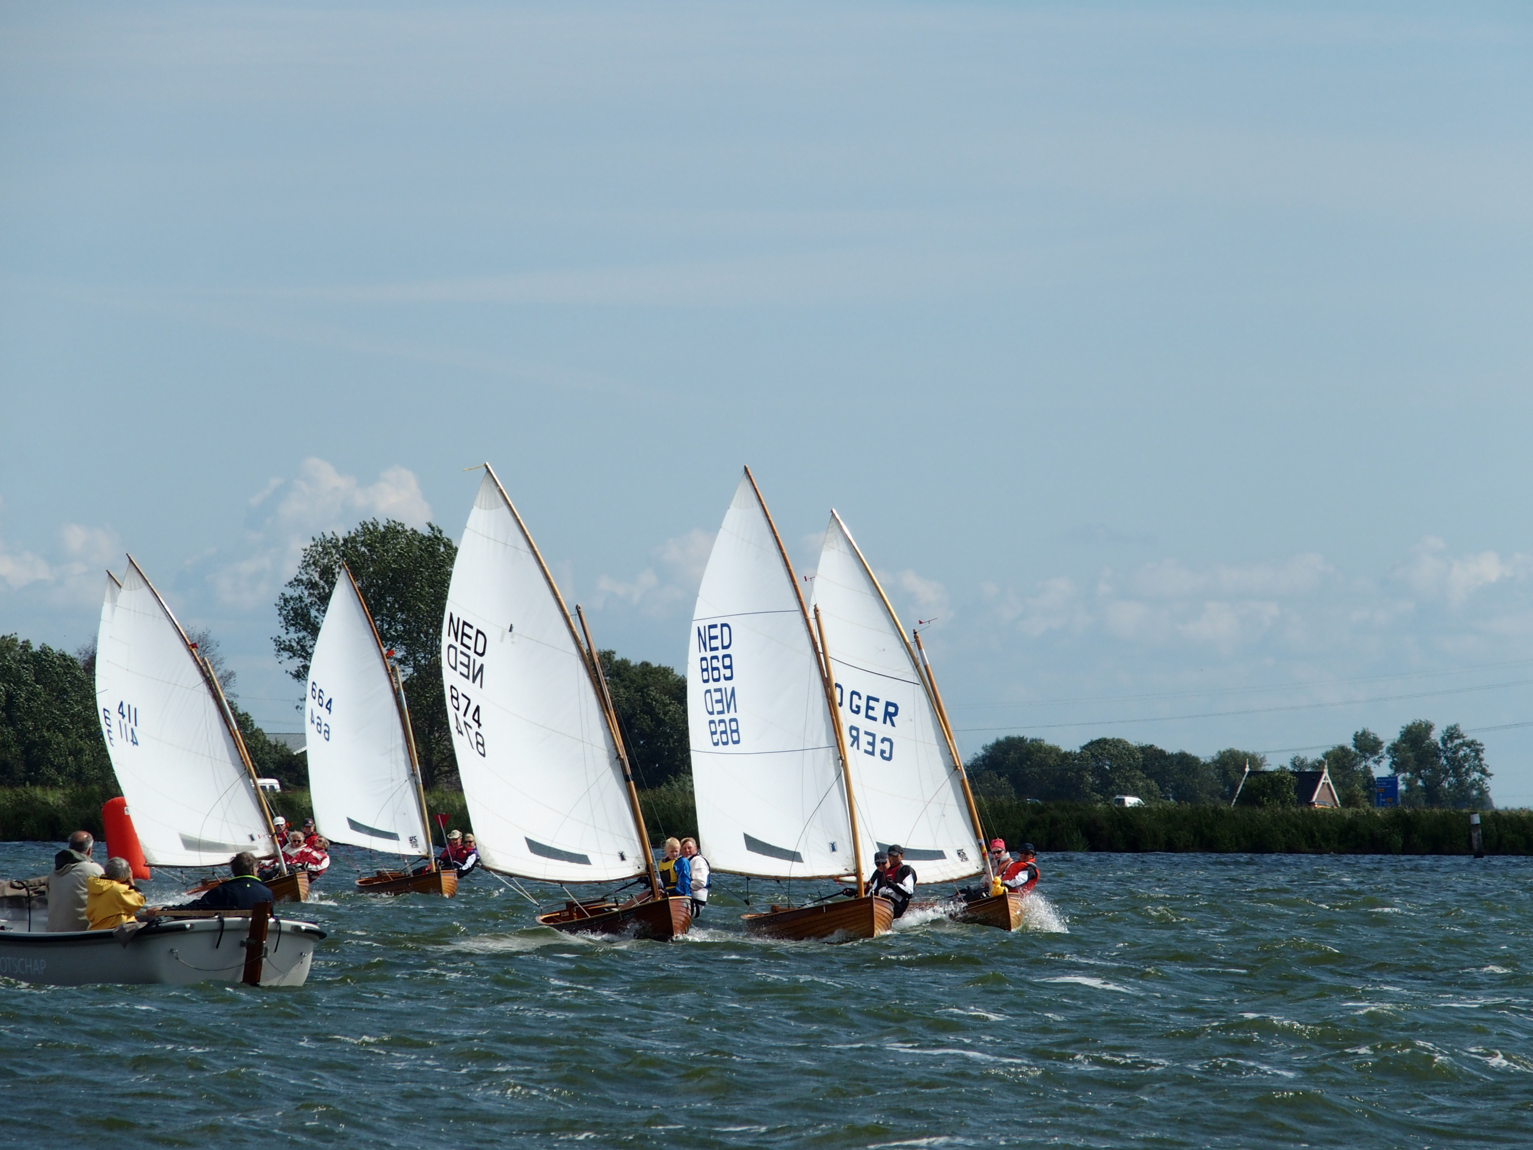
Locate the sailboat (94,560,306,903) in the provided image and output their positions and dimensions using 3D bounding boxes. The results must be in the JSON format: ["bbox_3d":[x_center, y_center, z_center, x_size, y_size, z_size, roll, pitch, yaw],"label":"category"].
[{"bbox_3d":[-9.230,2.555,213.188,1.950,6.100,3.660,-16,7,-27],"label":"sailboat"}]

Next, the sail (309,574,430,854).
[{"bbox_3d":[-6.405,2.209,214.000,2.500,4.750,0.600,-8,1,45],"label":"sail"}]

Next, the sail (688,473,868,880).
[{"bbox_3d":[0.135,1.129,150.000,2.500,4.750,0.600,-7,1,45],"label":"sail"}]

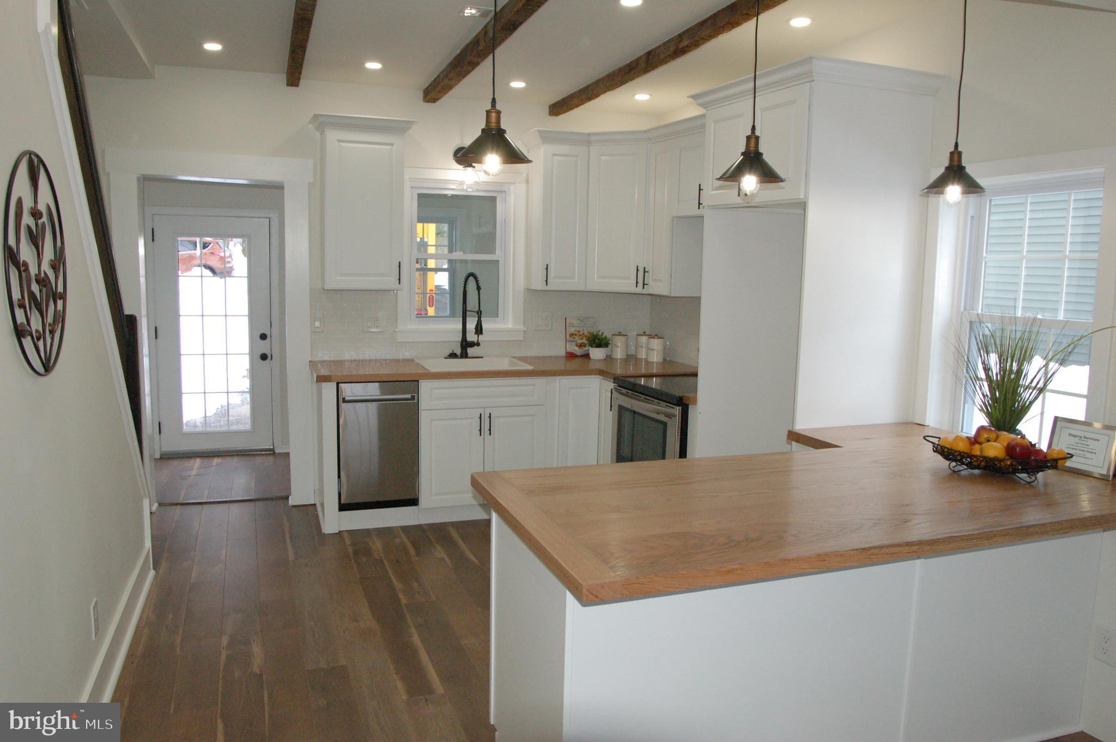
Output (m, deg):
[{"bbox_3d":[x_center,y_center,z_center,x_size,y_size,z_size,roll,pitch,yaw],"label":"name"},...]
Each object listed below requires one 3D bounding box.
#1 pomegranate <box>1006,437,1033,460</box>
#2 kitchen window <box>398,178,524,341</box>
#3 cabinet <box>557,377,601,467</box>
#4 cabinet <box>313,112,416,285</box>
[{"bbox_3d":[1.399,0.235,2.348,0.078,0.078,0.078,-1,8,-21],"label":"pomegranate"},{"bbox_3d":[-0.625,-0.725,5.076,0.850,1.058,0.120,-2,8,-20],"label":"kitchen window"},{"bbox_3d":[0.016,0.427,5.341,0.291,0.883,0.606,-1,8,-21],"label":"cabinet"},{"bbox_3d":[-1.220,-1.026,4.859,0.592,1.024,0.384,-1,8,-21],"label":"cabinet"}]

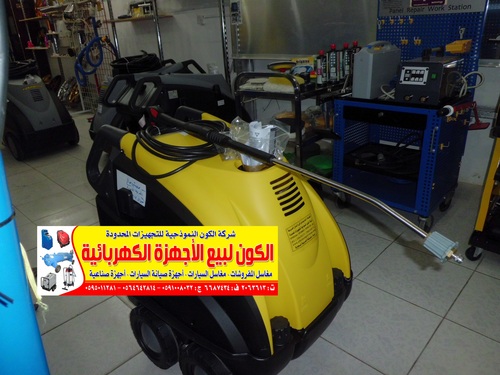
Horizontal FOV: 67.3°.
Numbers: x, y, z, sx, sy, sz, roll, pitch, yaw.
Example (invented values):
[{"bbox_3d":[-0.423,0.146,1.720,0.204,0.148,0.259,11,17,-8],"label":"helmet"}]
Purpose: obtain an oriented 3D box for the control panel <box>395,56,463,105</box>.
[{"bbox_3d":[1.181,-0.706,2.465,0.290,0.246,0.274,-24,31,-36],"label":"control panel"}]

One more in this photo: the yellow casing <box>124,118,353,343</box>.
[{"bbox_3d":[-0.053,0.084,1.385,0.748,0.589,0.477,16,31,40],"label":"yellow casing"}]

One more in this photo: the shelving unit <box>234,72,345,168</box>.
[{"bbox_3d":[0.393,-0.548,3.330,0.659,0.970,0.664,18,33,41],"label":"shelving unit"}]

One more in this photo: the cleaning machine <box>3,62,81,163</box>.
[{"bbox_3d":[-2.944,-0.954,5.000,1.190,0.885,0.710,18,33,41],"label":"cleaning machine"}]

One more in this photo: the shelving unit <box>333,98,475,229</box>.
[{"bbox_3d":[1.073,-0.253,2.759,0.503,0.812,0.750,-25,31,-37],"label":"shelving unit"}]

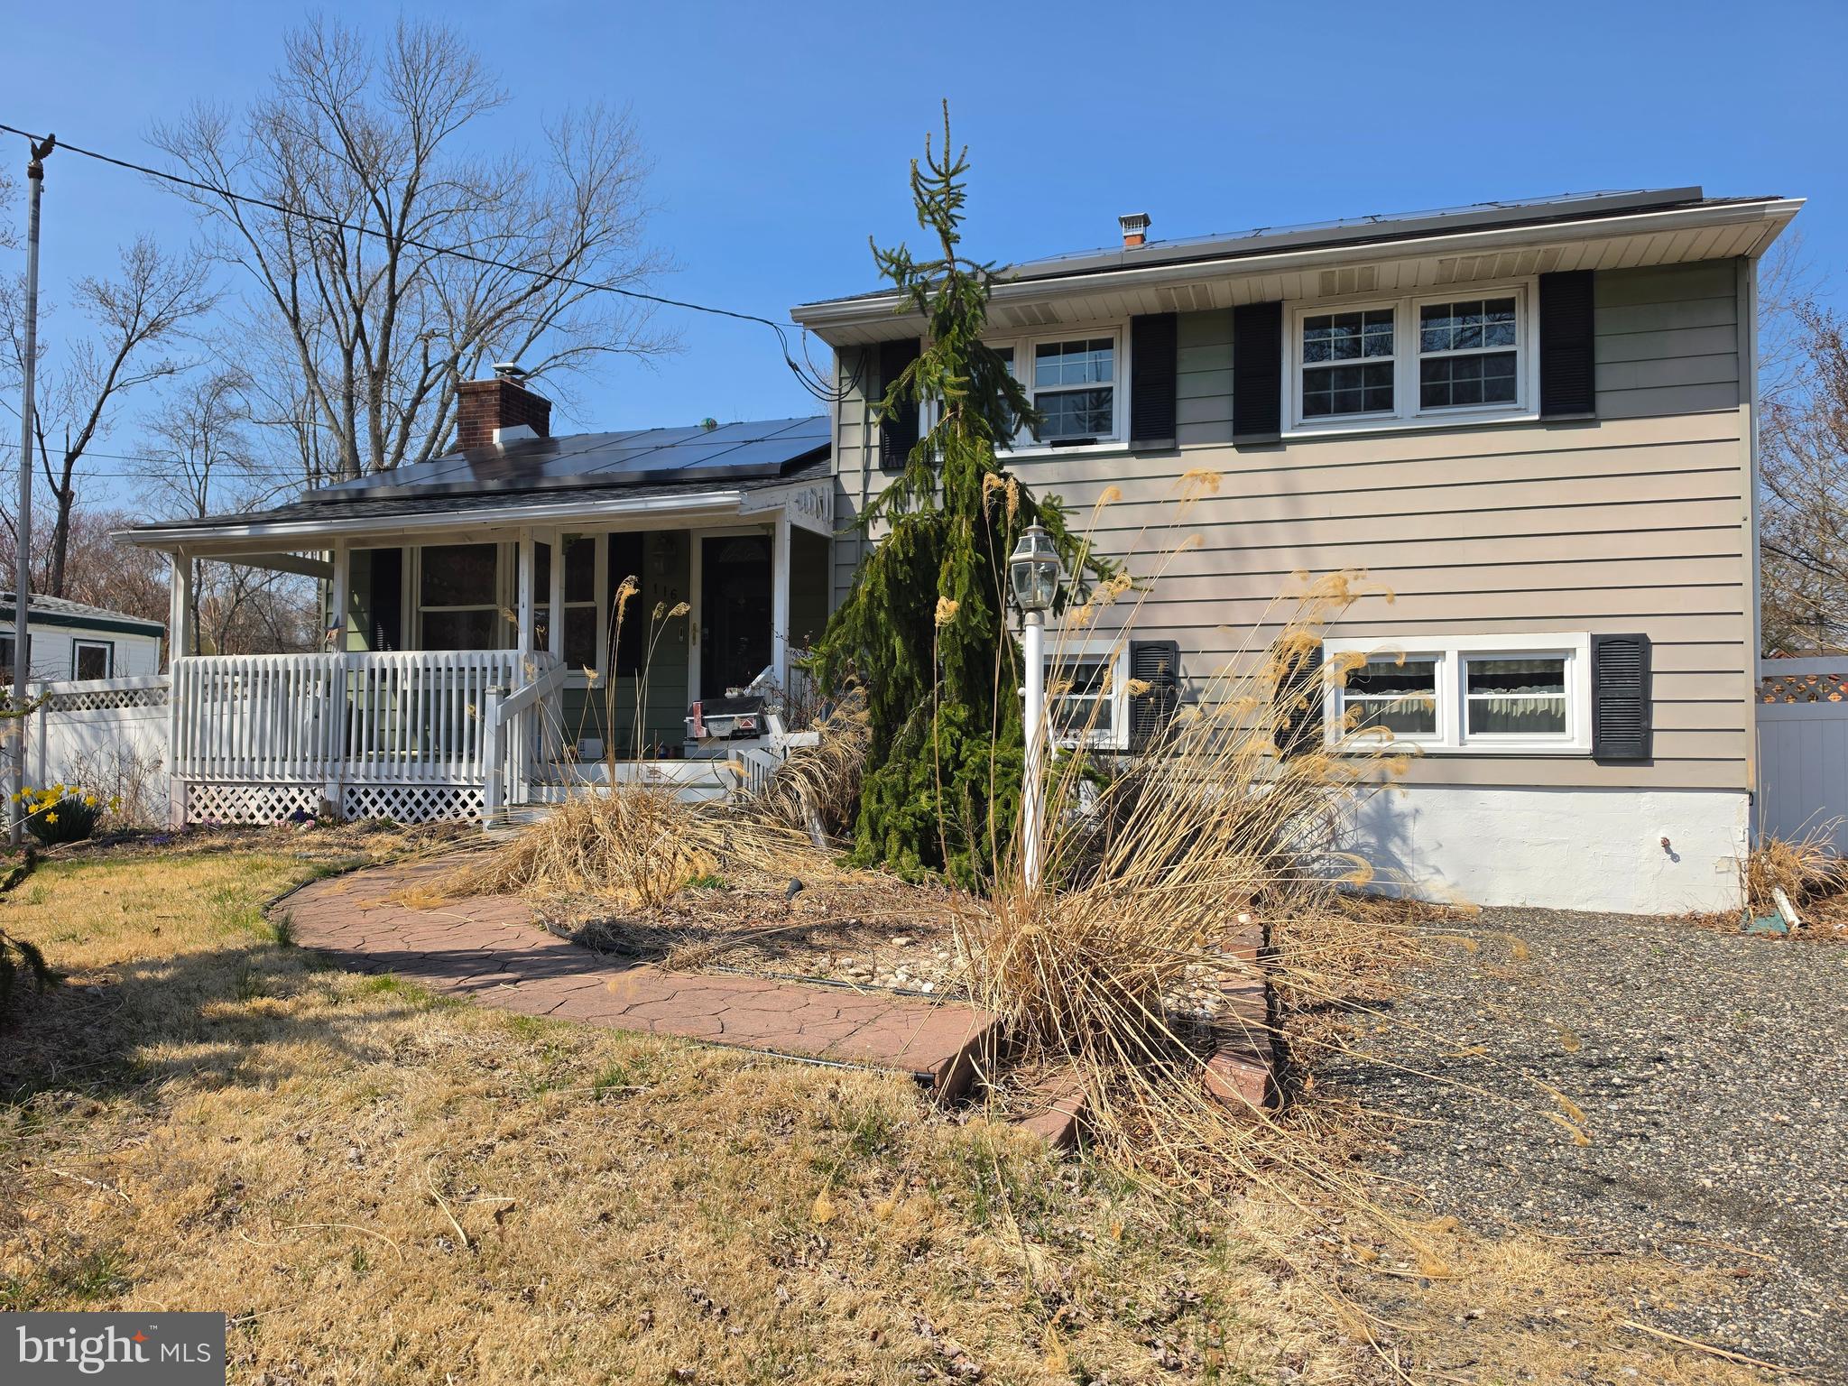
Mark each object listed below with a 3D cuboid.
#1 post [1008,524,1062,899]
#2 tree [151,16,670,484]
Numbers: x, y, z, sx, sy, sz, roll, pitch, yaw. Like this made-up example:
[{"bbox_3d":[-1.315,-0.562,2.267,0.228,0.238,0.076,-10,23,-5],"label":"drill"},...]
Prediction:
[{"bbox_3d":[0.552,0.136,6.100,0.250,1.960,0.250,0,-2,17],"label":"post"},{"bbox_3d":[-10.420,-6.048,25.000,10.500,15.800,10.000,0,-2,17],"label":"tree"}]

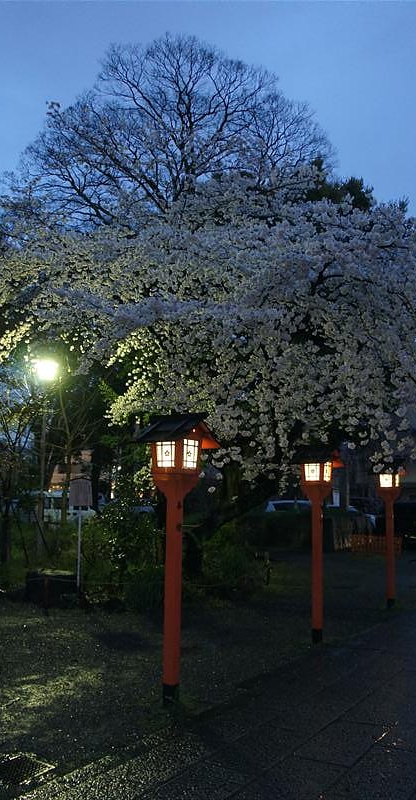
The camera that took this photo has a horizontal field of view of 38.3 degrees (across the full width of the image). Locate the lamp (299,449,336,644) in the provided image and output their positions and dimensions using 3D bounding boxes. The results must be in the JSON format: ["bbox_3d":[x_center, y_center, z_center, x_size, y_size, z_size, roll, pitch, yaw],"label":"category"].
[{"bbox_3d":[1.261,1.662,7.077,0.500,2.260,0.450,-7,-12,34],"label":"lamp"}]

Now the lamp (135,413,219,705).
[{"bbox_3d":[-0.263,1.254,4.864,0.530,2.260,0.460,-7,-12,34],"label":"lamp"}]

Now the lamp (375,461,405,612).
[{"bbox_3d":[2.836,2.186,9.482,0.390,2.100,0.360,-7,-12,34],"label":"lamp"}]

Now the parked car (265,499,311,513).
[{"bbox_3d":[4.280,4.715,23.537,4.400,1.520,1.720,-4,-11,23],"label":"parked car"}]

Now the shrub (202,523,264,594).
[{"bbox_3d":[0.447,2.785,10.980,1.150,1.350,1.150,0,-10,0],"label":"shrub"}]

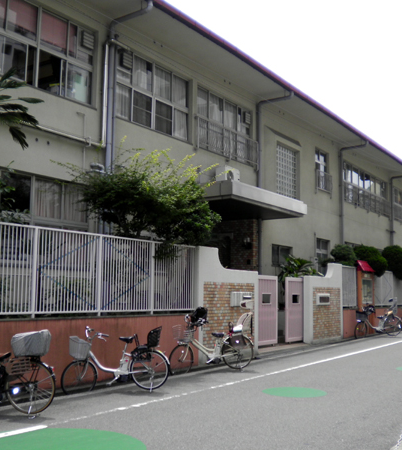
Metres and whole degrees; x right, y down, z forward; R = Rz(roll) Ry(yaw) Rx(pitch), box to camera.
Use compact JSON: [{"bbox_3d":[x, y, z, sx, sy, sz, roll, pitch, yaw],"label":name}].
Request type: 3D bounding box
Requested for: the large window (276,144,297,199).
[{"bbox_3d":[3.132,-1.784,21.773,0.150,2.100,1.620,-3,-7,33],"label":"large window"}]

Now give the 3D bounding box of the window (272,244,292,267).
[{"bbox_3d":[2.772,1.086,20.638,0.120,0.737,1.588,-4,-8,34],"label":"window"}]

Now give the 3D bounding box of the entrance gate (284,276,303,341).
[{"bbox_3d":[2.755,2.473,17.700,0.060,1.840,1.285,-4,-8,34],"label":"entrance gate"}]

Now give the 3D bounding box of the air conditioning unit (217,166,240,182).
[{"bbox_3d":[0.751,-1.268,16.730,0.300,0.570,0.800,-3,-7,33],"label":"air conditioning unit"}]

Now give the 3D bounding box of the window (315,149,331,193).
[{"bbox_3d":[4.824,-2.116,23.956,0.150,1.600,1.420,-4,-8,34],"label":"window"}]

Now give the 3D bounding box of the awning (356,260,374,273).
[{"bbox_3d":[5.912,1.499,21.666,0.320,0.420,1.350,-4,-8,34],"label":"awning"}]

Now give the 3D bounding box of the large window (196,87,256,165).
[{"bbox_3d":[0.794,-2.823,17.952,0.180,1.730,3.336,-4,-8,34],"label":"large window"}]

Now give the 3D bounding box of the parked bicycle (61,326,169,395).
[{"bbox_3d":[-1.296,2.070,9.427,1.680,1.050,0.580,2,-7,-10],"label":"parked bicycle"}]

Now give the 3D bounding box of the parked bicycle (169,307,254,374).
[{"bbox_3d":[0.215,2.239,12.055,1.810,1.280,0.600,2,-6,-17],"label":"parked bicycle"}]

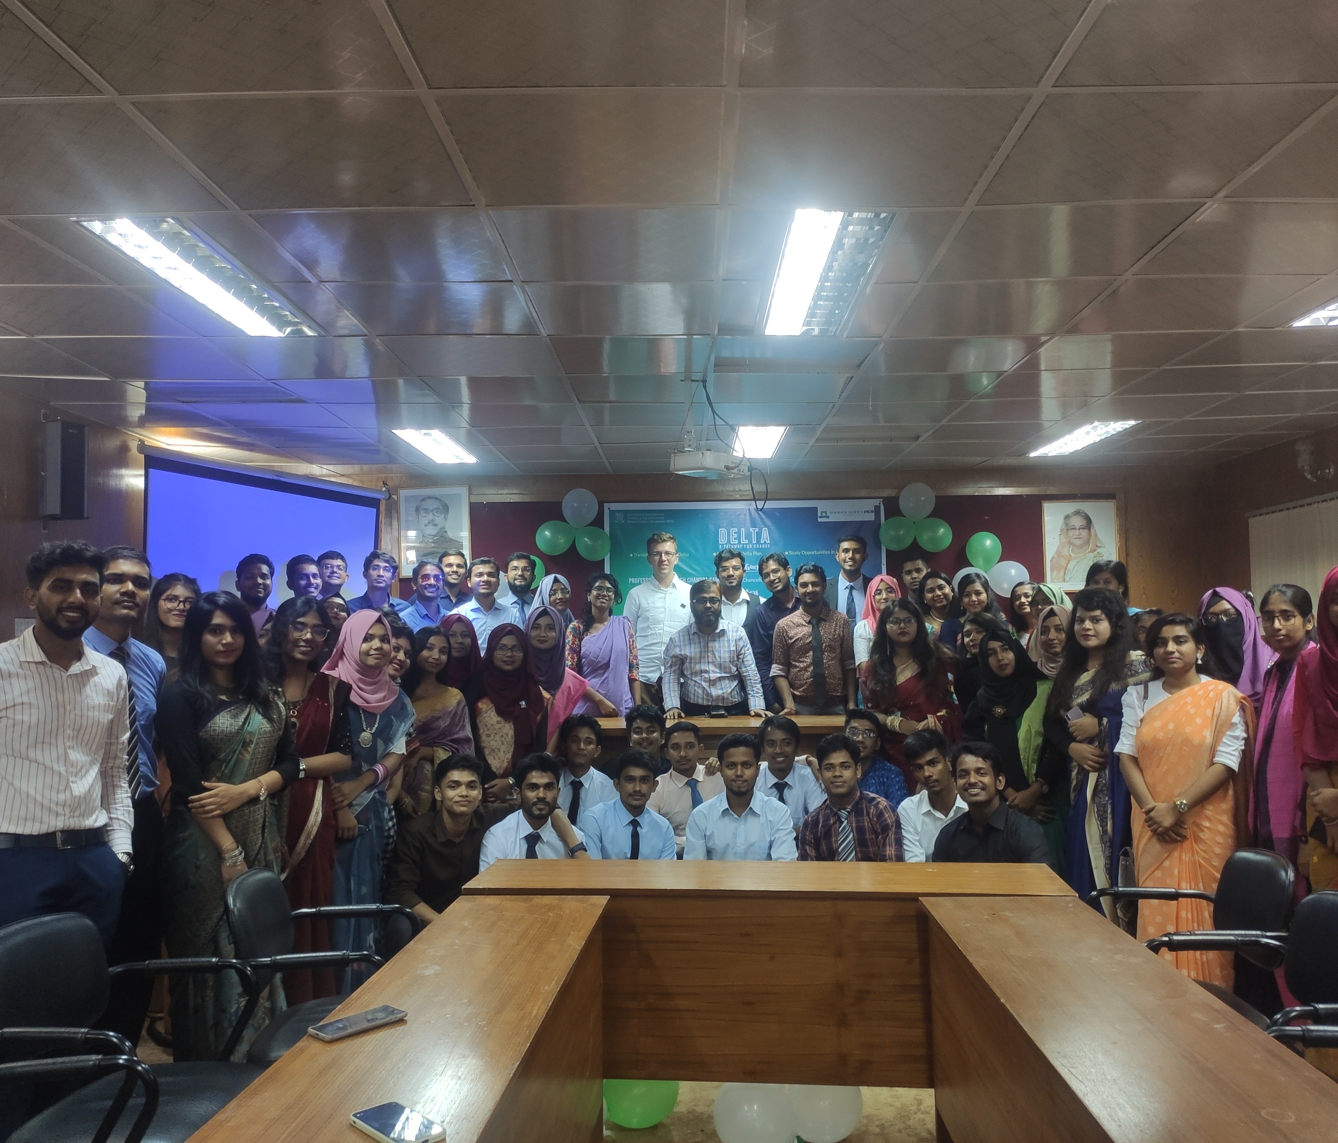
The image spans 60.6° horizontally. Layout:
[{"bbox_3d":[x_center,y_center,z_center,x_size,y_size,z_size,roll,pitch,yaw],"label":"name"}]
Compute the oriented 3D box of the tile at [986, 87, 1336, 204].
[{"bbox_3d":[1.030,-0.923,2.497,0.595,0.015,0.595,0,-3,1],"label":"tile"}]

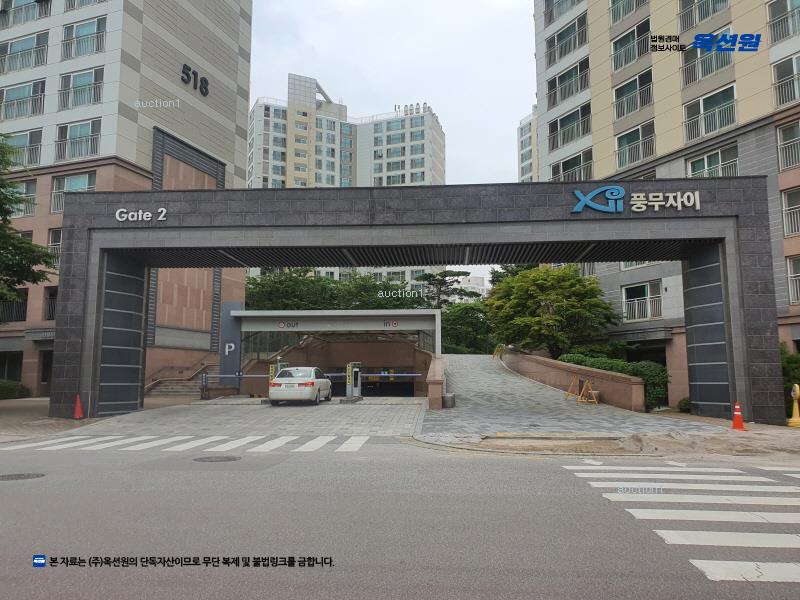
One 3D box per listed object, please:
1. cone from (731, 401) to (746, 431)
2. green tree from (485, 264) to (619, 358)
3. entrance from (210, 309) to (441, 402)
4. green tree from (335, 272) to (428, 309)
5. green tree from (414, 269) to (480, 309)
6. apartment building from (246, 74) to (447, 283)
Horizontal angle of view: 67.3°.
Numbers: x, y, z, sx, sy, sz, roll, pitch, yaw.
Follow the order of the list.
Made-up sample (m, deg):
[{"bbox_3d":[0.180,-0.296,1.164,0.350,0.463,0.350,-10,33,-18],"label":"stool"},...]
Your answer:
[{"bbox_3d":[8.700,2.960,15.449,0.390,0.740,0.390,0,-7,0],"label":"cone"},{"bbox_3d":[7.625,0.651,30.164,6.745,4.754,6.200,0,-7,0],"label":"green tree"},{"bbox_3d":[-3.155,2.790,29.636,10.430,4.119,4.500,-1,-7,4],"label":"entrance"},{"bbox_3d":[-1.245,0.865,40.218,6.322,5.138,5.500,0,-7,0],"label":"green tree"},{"bbox_3d":[3.513,0.644,44.280,4.883,6.019,4.600,0,-7,0],"label":"green tree"},{"bbox_3d":[-11.292,-13.477,120.703,40.000,56.500,22.000,1,-7,-5],"label":"apartment building"}]

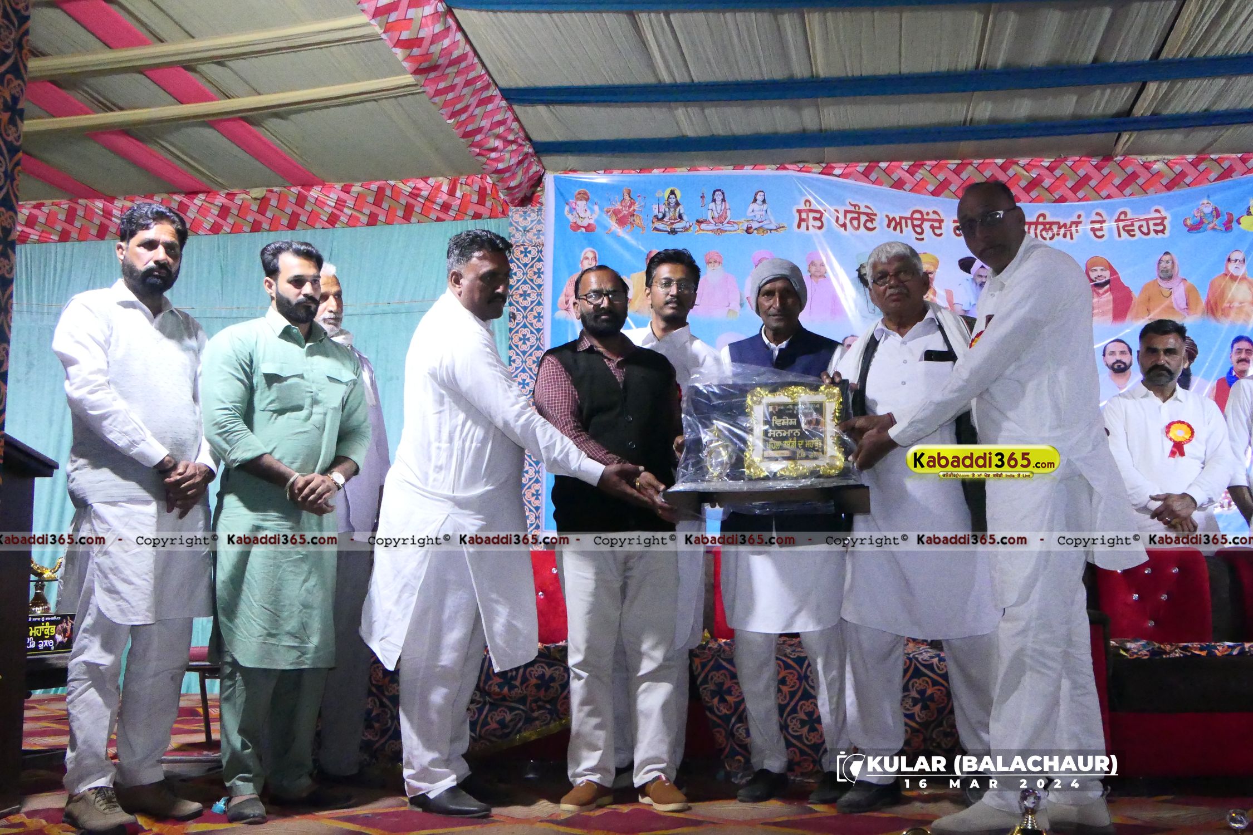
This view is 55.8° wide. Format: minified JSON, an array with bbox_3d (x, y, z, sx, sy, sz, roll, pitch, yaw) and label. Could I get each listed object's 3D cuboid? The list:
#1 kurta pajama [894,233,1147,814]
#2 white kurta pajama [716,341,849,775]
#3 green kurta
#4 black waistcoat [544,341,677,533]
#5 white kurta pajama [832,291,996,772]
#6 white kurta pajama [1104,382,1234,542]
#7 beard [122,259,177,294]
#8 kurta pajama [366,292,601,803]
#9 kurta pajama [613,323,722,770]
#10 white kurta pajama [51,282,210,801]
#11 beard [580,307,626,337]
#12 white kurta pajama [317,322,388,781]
[{"bbox_3d":[1.084,0.277,3.289,0.650,1.592,0.490,2,-6,-14],"label":"kurta pajama"},{"bbox_3d":[0.499,0.433,3.755,0.480,1.383,0.340,-1,-6,12],"label":"white kurta pajama"},{"bbox_3d":[-1.017,0.203,3.529,0.510,1.083,0.350,5,-8,-37],"label":"green kurta"},{"bbox_3d":[-0.038,0.060,3.676,0.430,0.608,0.290,1,-6,-12],"label":"black waistcoat"},{"bbox_3d":[0.877,0.376,3.600,0.500,1.462,0.400,-3,-7,25],"label":"white kurta pajama"},{"bbox_3d":[2.211,0.546,4.819,0.530,1.392,0.360,-2,-7,20],"label":"white kurta pajama"},{"bbox_3d":[-1.370,-0.408,3.400,0.150,0.105,0.110,6,-6,-44],"label":"beard"},{"bbox_3d":[-0.425,0.355,3.482,0.680,1.479,0.500,-2,-7,18],"label":"kurta pajama"},{"bbox_3d":[0.134,0.410,3.909,0.480,1.463,0.320,0,-6,-3],"label":"kurta pajama"},{"bbox_3d":[-1.409,0.339,3.383,0.370,1.489,0.490,-6,-9,44],"label":"white kurta pajama"},{"bbox_3d":[-0.073,-0.297,3.660,0.140,0.100,0.100,-3,-1,-13],"label":"beard"},{"bbox_3d":[-0.978,0.430,3.896,0.500,1.421,0.340,5,-8,-40],"label":"white kurta pajama"}]

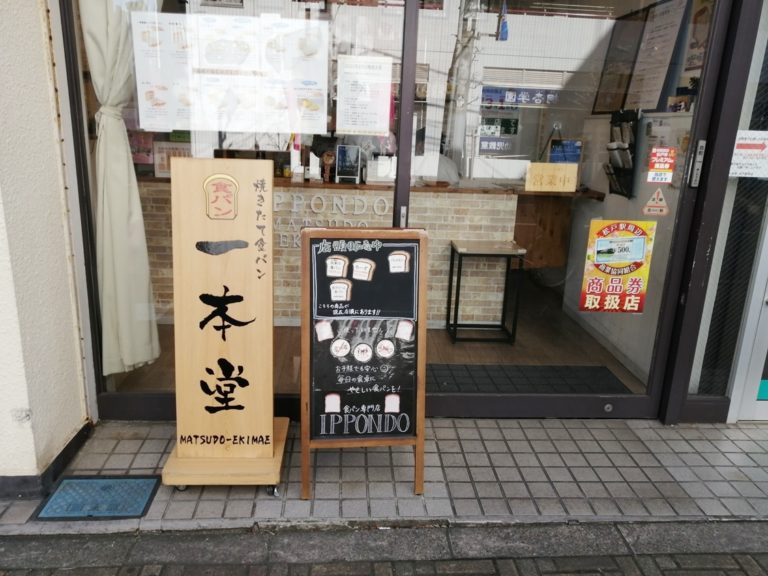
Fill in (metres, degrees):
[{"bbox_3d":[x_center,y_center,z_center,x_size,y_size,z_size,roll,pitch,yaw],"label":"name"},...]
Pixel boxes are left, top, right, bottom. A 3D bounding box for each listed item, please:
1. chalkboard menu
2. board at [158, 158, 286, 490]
[{"bbox_3d":[-0.081,0.242,2.244,0.451,0.953,0.434,0,17,-6],"label":"chalkboard menu"},{"bbox_3d":[-0.563,0.139,2.148,0.404,1.172,0.399,1,17,-4],"label":"board"}]

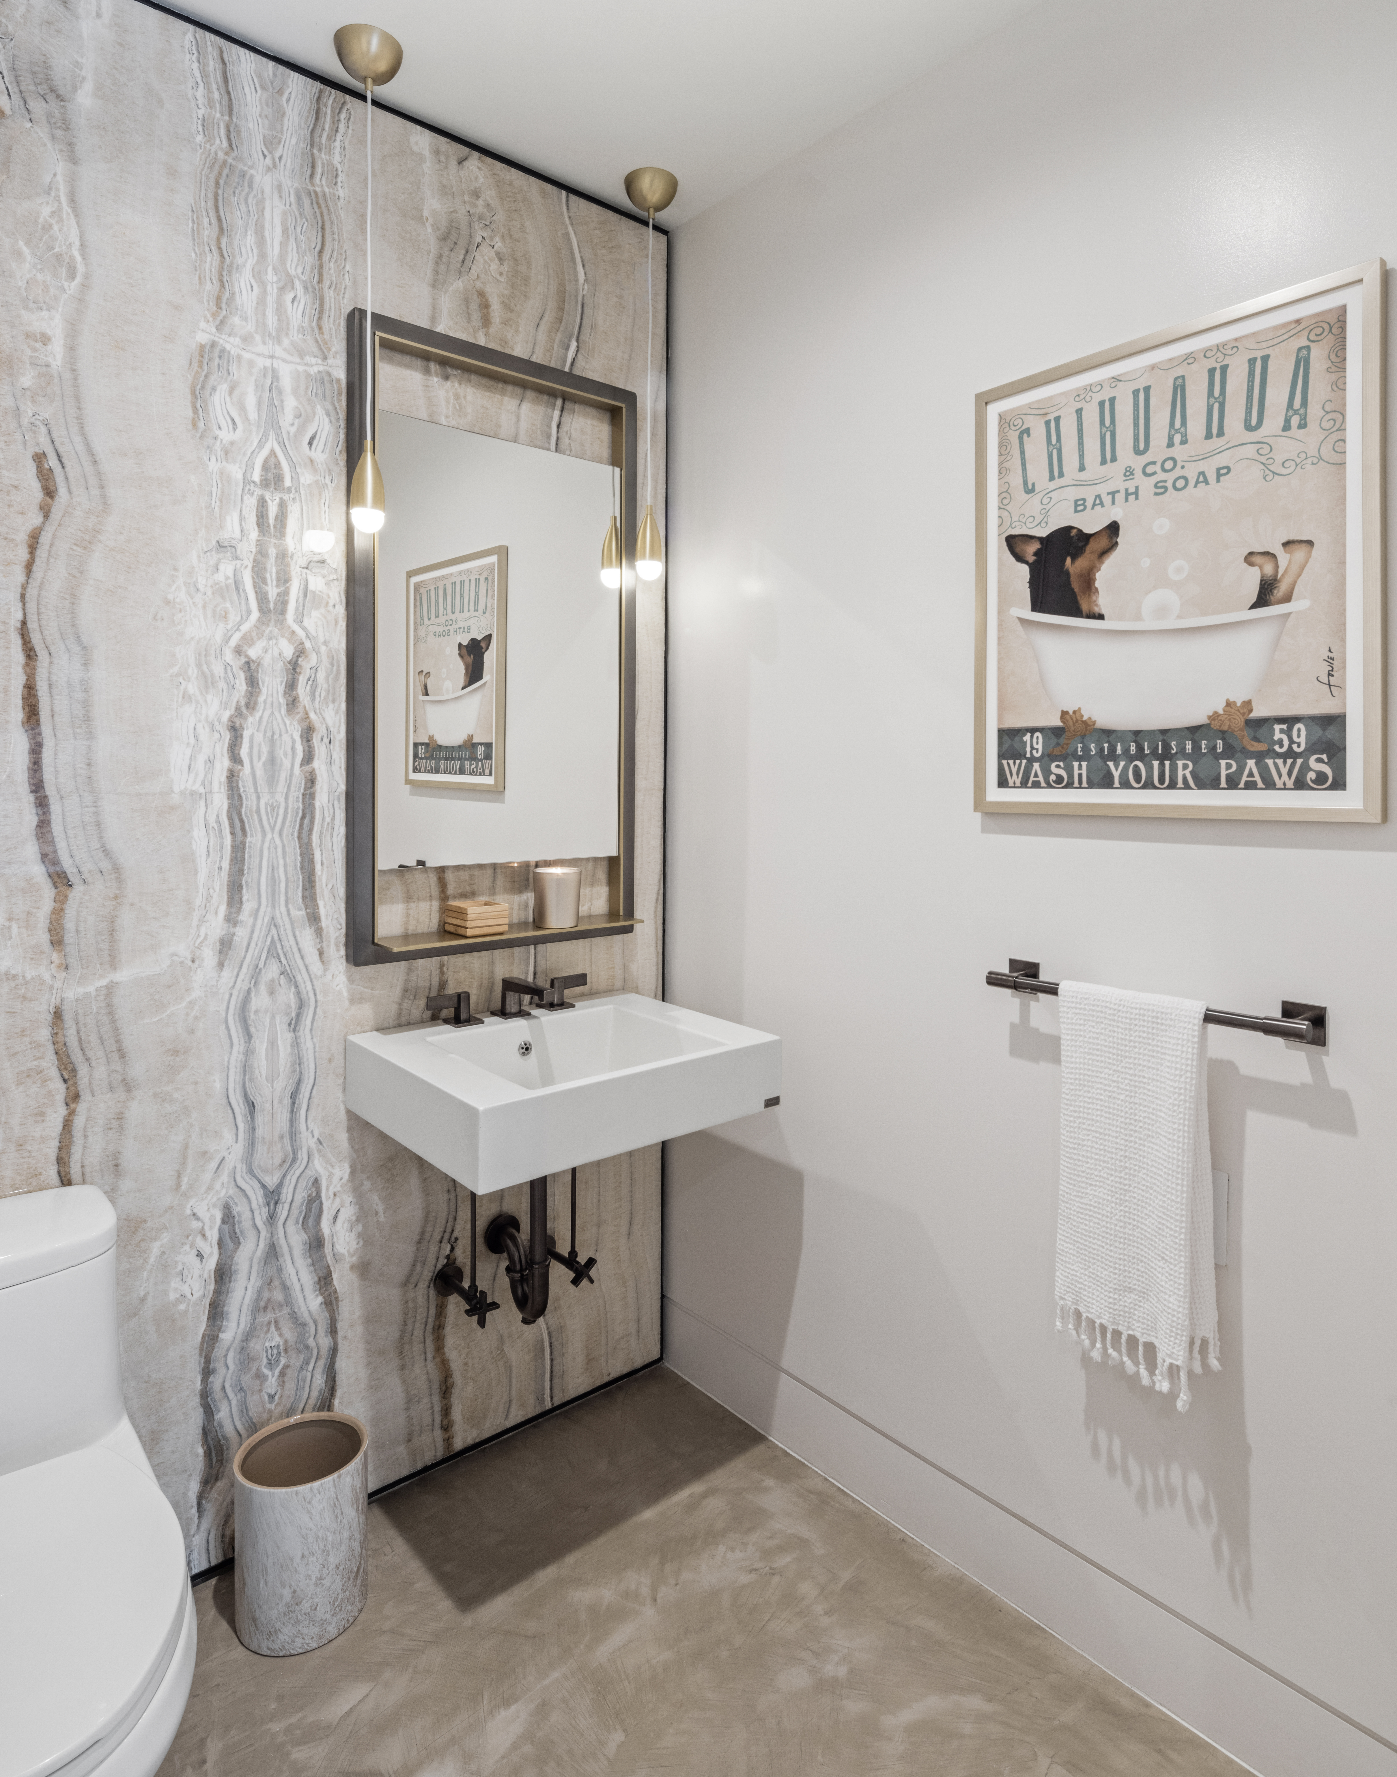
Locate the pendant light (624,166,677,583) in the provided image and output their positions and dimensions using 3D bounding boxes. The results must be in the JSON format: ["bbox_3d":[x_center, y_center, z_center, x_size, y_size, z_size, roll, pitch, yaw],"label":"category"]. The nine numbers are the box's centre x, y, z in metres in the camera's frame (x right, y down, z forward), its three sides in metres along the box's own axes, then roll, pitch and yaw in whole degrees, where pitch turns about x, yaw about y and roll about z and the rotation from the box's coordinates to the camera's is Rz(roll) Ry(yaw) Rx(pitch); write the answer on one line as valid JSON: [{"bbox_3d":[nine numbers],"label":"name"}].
[{"bbox_3d":[-0.097,-1.027,2.016,0.111,0.800,0.111,0,5,0],"label":"pendant light"}]

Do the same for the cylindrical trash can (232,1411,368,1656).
[{"bbox_3d":[-0.622,0.999,1.553,0.195,0.240,0.195,0,5,0],"label":"cylindrical trash can"}]

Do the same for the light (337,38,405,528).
[{"bbox_3d":[-0.543,-0.987,1.632,0.112,0.800,0.112,-4,6,-39],"label":"light"}]

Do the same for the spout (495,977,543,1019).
[{"bbox_3d":[-0.334,0.211,1.888,0.050,0.072,0.147,-4,6,-39],"label":"spout"}]

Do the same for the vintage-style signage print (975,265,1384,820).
[{"bbox_3d":[0.631,-0.432,1.377,0.027,0.655,0.540,-4,6,-42],"label":"vintage-style signage print"}]

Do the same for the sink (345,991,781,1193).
[{"bbox_3d":[-0.232,0.326,1.740,0.594,0.127,0.482,-4,6,-39],"label":"sink"}]

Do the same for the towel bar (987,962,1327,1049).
[{"bbox_3d":[0.606,0.156,1.363,0.083,0.050,0.435,-4,6,-42],"label":"towel bar"}]

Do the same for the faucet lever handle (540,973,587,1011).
[{"bbox_3d":[-0.266,0.206,1.997,0.098,0.056,0.050,-4,6,-39],"label":"faucet lever handle"}]

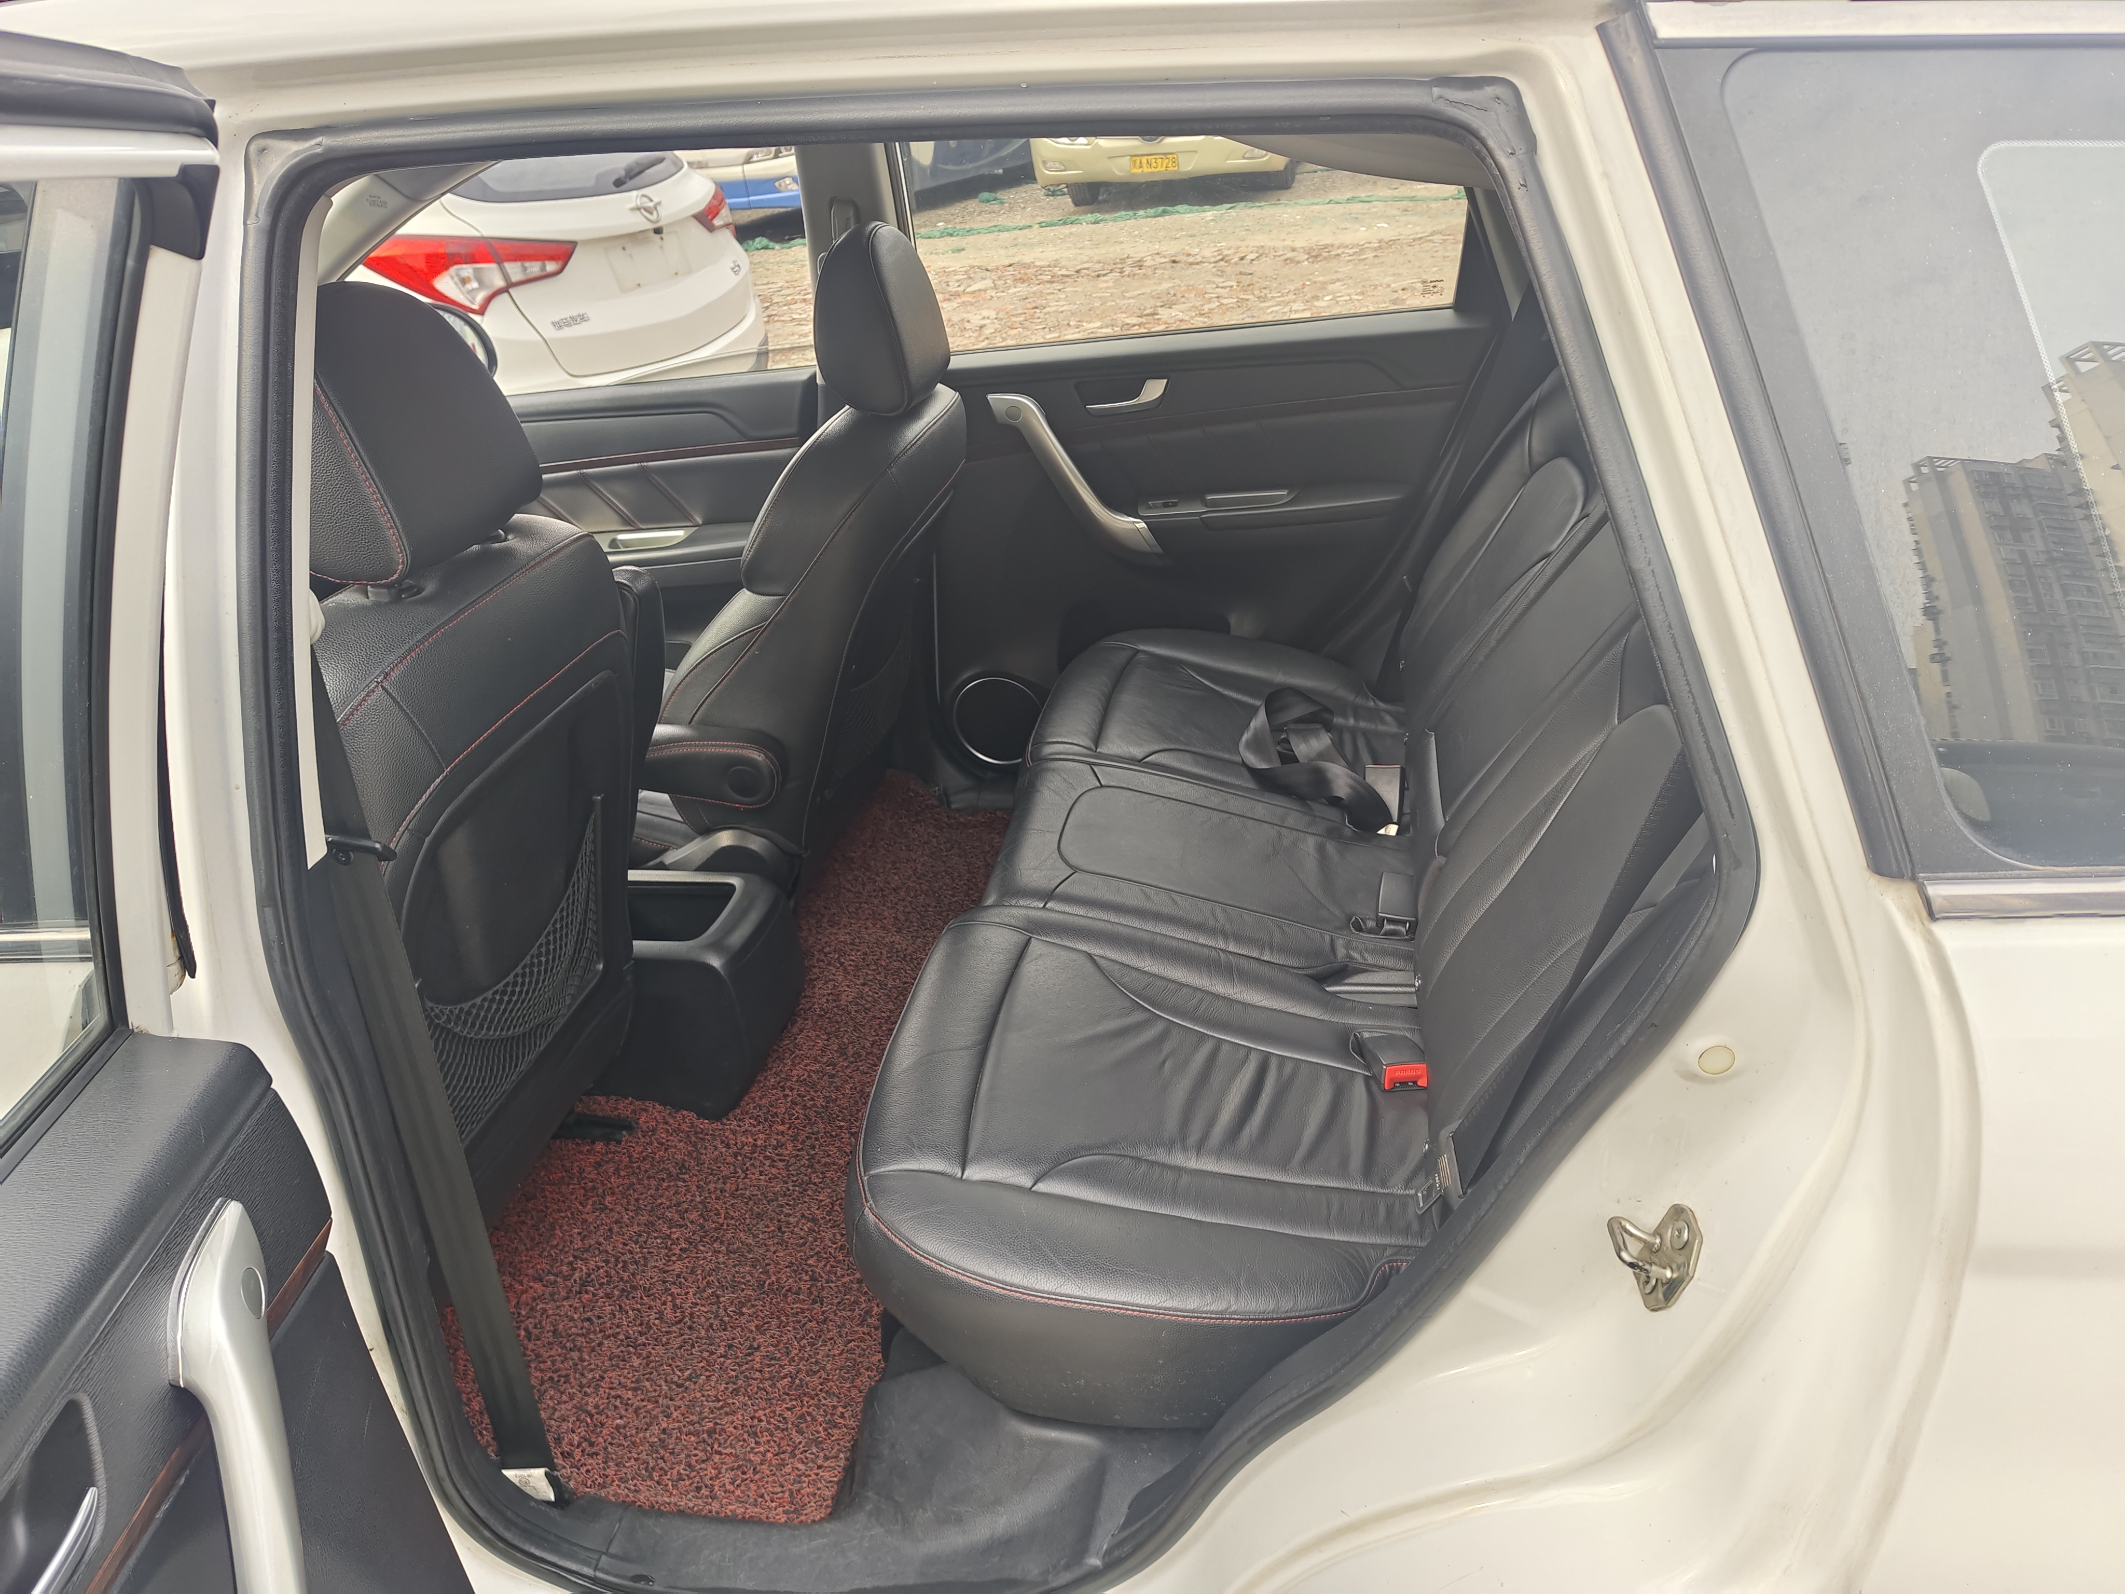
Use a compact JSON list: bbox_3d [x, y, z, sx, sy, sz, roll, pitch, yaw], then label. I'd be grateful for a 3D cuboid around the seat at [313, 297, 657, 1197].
[{"bbox_3d":[-0.824,0.041,1.413,0.820,1.040,0.550,0,29,12],"label":"seat"}]

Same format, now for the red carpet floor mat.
[{"bbox_3d":[-0.364,0.313,1.953,0.560,0.030,1.400,0,29,12],"label":"red carpet floor mat"}]

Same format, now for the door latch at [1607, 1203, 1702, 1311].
[{"bbox_3d":[0.316,0.246,0.753,0.035,0.060,0.041,17,31,1],"label":"door latch"}]

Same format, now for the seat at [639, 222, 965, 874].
[{"bbox_3d":[-0.566,-0.272,1.984,0.840,0.980,0.560,0,29,12],"label":"seat"}]

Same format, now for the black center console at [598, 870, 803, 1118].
[{"bbox_3d":[-0.519,0.236,1.872,0.330,0.255,0.255,0,29,12],"label":"black center console"}]

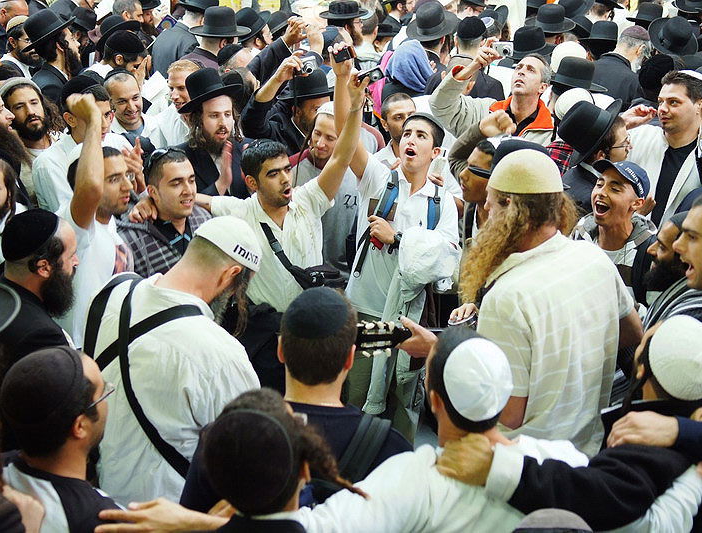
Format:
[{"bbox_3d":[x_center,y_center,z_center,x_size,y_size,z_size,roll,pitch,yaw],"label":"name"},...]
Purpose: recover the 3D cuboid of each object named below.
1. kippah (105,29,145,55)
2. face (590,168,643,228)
[{"bbox_3d":[-1.037,-1.030,4.800,0.185,0.090,0.170,2,24,-14],"label":"kippah"},{"bbox_3d":[0.861,-0.218,3.400,0.155,0.200,0.150,13,15,33],"label":"face"}]

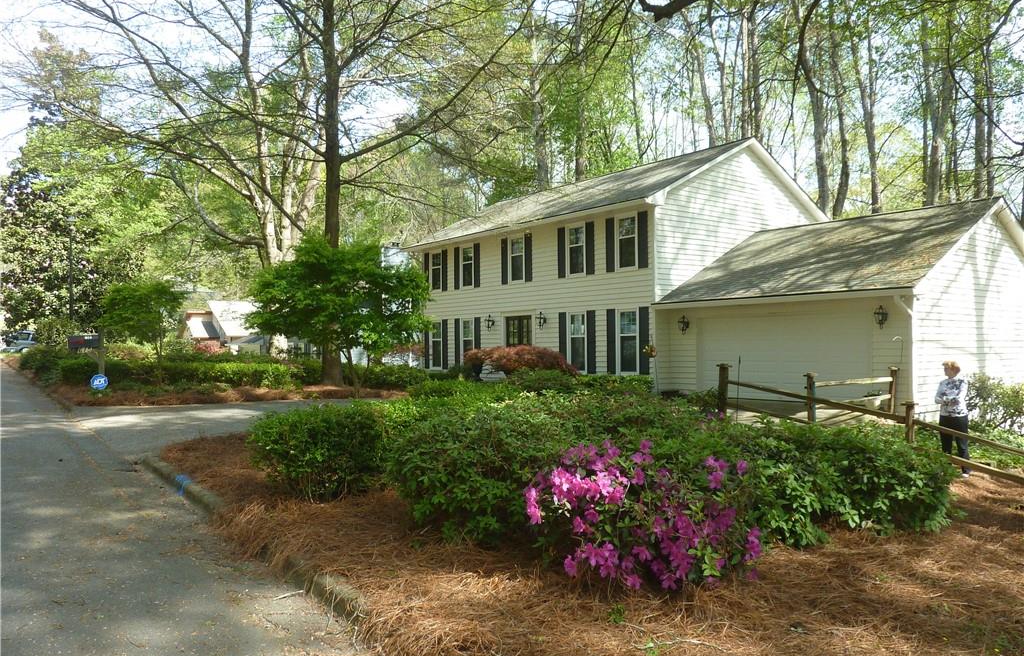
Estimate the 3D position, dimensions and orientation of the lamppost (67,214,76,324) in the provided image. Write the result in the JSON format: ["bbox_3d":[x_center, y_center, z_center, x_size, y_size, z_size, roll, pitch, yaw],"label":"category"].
[{"bbox_3d":[-14.296,-1.217,24.000,0.320,4.900,0.320,0,-1,0],"label":"lamppost"}]

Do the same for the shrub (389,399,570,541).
[{"bbox_3d":[-0.259,1.112,6.500,1.600,0.970,1.700,0,-1,0],"label":"shrub"}]

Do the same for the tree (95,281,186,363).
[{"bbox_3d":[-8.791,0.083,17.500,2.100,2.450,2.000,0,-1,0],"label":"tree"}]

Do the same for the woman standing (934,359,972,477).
[{"bbox_3d":[6.165,1.267,10.350,0.500,1.620,0.360,-2,-2,41],"label":"woman standing"}]

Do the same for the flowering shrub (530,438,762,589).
[{"bbox_3d":[0.914,1.169,5.100,1.600,0.880,1.200,0,-1,0],"label":"flowering shrub"}]

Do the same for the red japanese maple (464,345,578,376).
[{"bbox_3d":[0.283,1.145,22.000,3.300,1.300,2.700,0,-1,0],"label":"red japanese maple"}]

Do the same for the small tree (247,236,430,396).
[{"bbox_3d":[-4.153,-0.287,17.700,4.300,3.850,4.100,0,-1,0],"label":"small tree"}]

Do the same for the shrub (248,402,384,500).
[{"bbox_3d":[-1.933,1.158,7.350,1.350,0.860,1.250,0,-1,0],"label":"shrub"}]

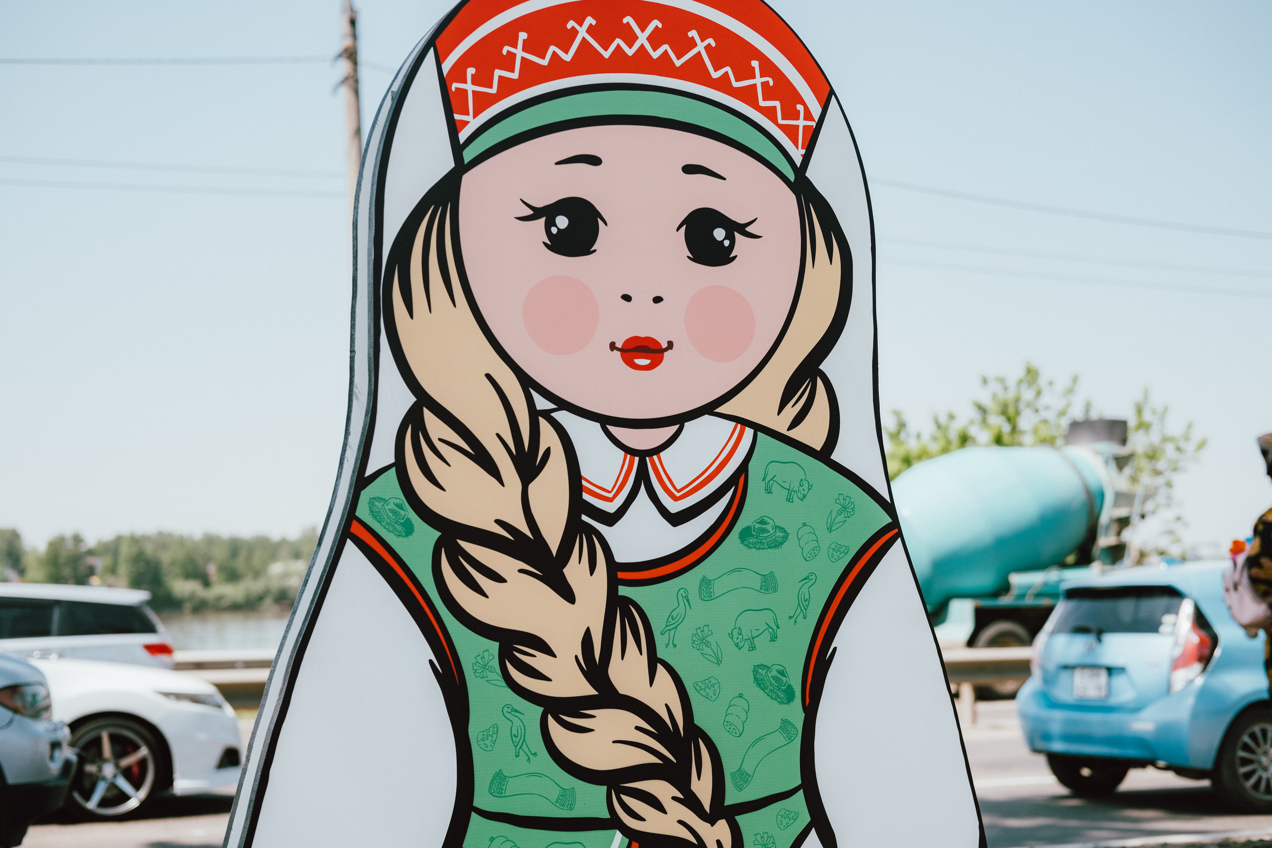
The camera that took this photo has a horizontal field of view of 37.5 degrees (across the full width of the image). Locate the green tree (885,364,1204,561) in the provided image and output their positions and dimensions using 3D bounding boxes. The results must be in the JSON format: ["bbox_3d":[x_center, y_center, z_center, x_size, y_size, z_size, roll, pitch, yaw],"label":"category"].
[{"bbox_3d":[7.479,1.815,34.752,6.200,5.900,5.600,-2,-5,12],"label":"green tree"}]

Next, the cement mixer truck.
[{"bbox_3d":[3.413,1.739,24.906,8.000,3.700,2.500,1,-5,-22],"label":"cement mixer truck"}]

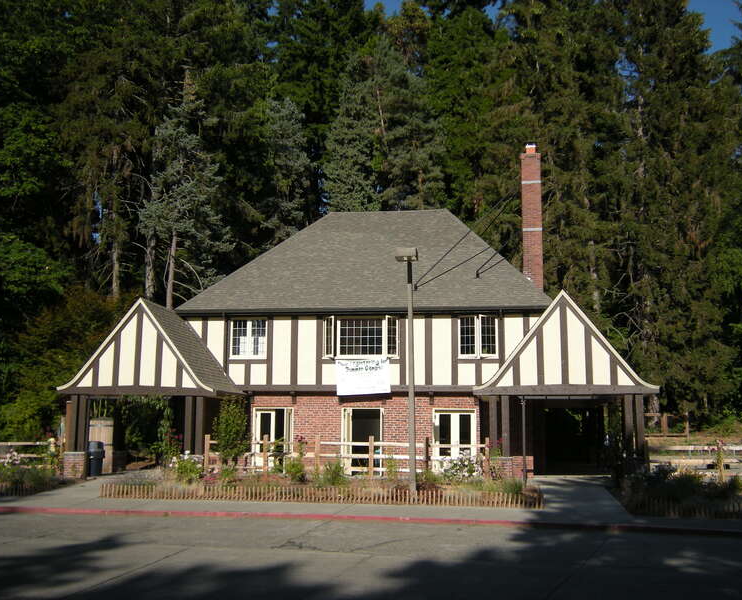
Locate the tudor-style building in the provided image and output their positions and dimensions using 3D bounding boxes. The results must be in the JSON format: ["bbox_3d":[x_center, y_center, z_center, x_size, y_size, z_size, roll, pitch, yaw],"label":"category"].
[{"bbox_3d":[0.025,0.390,29.737,16.950,10.810,10.454,-1,-9,9],"label":"tudor-style building"}]

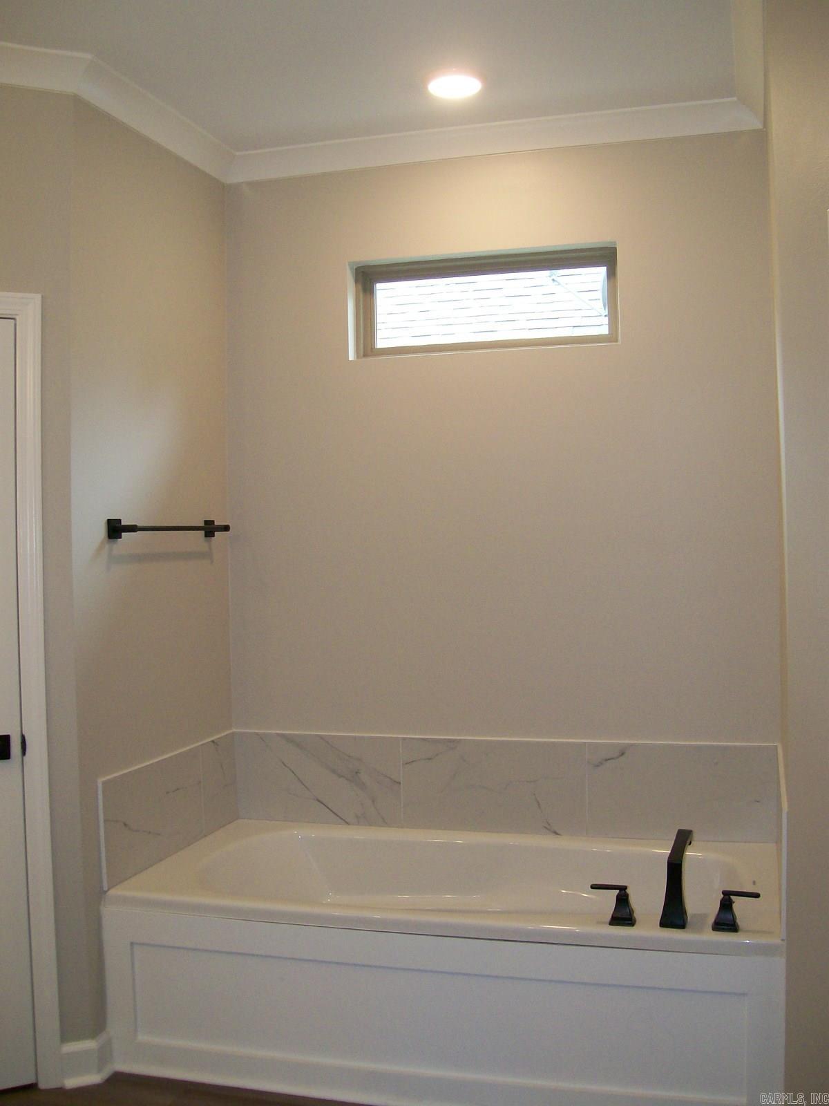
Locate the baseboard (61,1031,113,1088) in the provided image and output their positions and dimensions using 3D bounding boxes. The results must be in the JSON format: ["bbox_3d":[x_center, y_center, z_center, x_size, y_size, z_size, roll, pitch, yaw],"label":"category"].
[{"bbox_3d":[-0.888,1.372,3.123,0.133,0.126,0.074,-1,0,-18],"label":"baseboard"}]

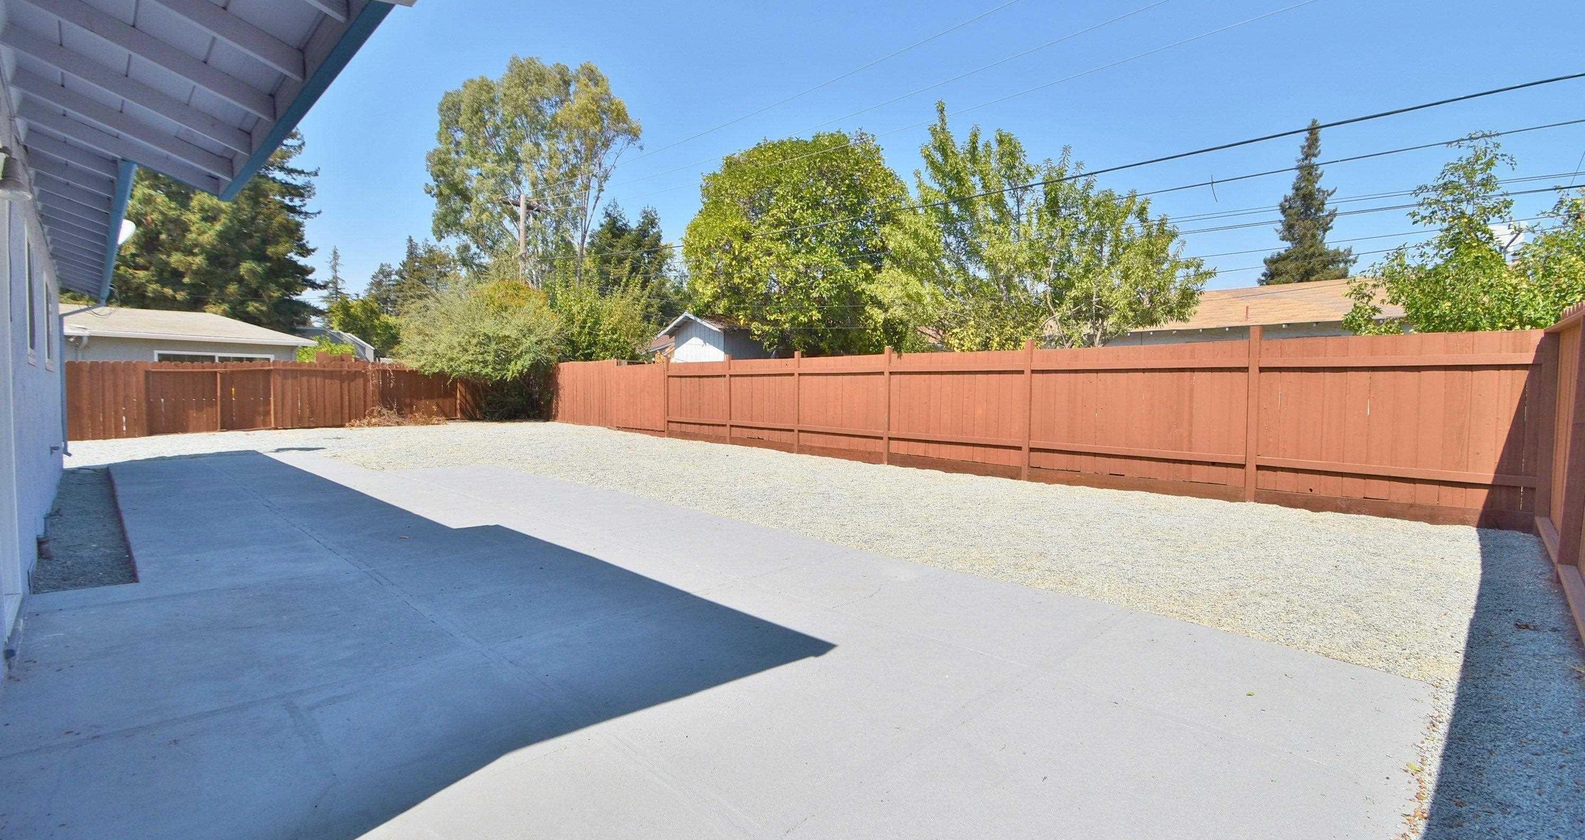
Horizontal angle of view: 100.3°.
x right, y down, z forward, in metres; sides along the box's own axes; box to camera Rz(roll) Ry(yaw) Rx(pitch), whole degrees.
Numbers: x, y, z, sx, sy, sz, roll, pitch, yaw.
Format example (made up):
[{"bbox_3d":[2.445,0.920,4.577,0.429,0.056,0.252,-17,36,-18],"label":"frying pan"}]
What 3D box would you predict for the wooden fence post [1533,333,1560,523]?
[{"bbox_3d":[6.697,0.121,5.879,0.095,1.830,0.095,-2,4,-43],"label":"wooden fence post"}]

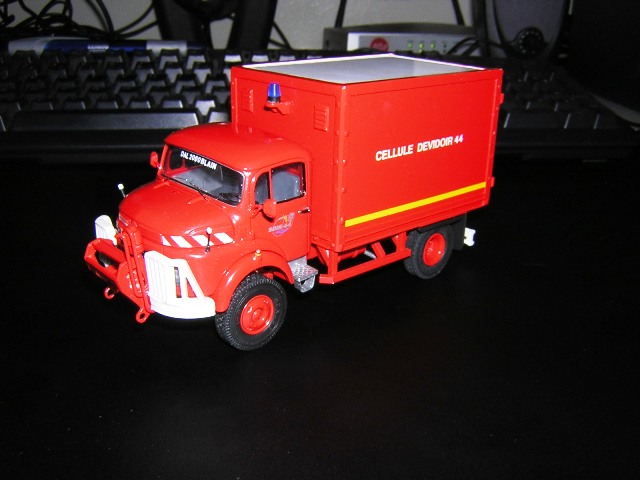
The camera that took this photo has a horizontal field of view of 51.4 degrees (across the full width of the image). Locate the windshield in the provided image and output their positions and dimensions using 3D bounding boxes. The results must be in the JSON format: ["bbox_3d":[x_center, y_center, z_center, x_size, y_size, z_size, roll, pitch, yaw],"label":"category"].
[{"bbox_3d":[-0.036,-0.019,0.199,0.003,0.009,0.043,-4,19,-42],"label":"windshield"}]

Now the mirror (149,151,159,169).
[{"bbox_3d":[-0.056,-0.027,0.224,0.002,0.005,0.004,-16,27,-38],"label":"mirror"}]

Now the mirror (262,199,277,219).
[{"bbox_3d":[-0.013,-0.009,0.178,0.002,0.005,0.004,-16,27,-38],"label":"mirror"}]

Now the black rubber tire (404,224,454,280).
[{"bbox_3d":[0.040,0.003,0.246,0.024,0.024,0.006,-16,27,-38],"label":"black rubber tire"}]

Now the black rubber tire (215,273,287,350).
[{"bbox_3d":[-0.020,0.021,0.196,0.024,0.024,0.006,-16,27,-38],"label":"black rubber tire"}]

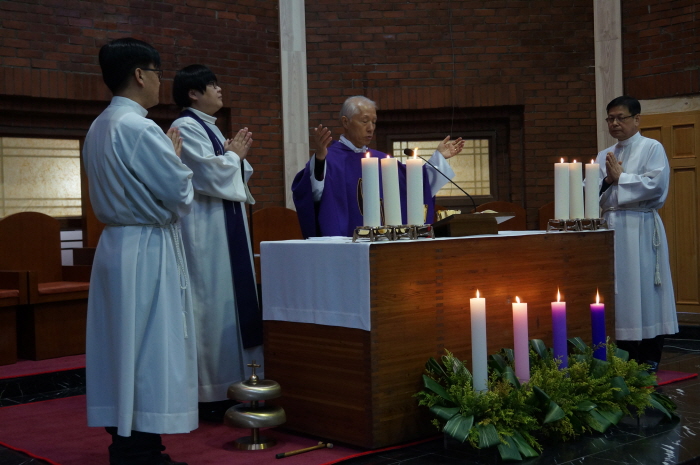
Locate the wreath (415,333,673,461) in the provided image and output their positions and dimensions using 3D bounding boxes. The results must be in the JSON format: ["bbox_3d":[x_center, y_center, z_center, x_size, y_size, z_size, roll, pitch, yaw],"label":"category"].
[{"bbox_3d":[0.922,0.720,4.348,1.400,0.380,0.480,-2,1,-41],"label":"wreath"}]

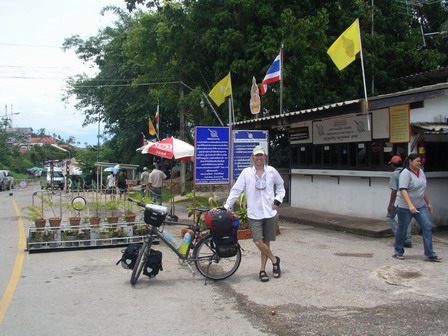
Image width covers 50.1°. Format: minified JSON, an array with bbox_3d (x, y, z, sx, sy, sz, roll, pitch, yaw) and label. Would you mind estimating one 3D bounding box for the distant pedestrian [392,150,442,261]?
[{"bbox_3d":[3.030,0.615,7.500,0.600,1.670,0.500,0,0,28],"label":"distant pedestrian"}]

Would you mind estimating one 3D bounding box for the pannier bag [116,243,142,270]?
[{"bbox_3d":[-1.192,1.149,6.150,0.165,0.290,0.250,20,19,3],"label":"pannier bag"}]

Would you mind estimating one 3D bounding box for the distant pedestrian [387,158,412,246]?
[{"bbox_3d":[3.300,0.630,9.000,0.470,1.710,0.450,0,0,23],"label":"distant pedestrian"}]

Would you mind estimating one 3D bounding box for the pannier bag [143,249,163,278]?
[{"bbox_3d":[-0.956,1.290,6.430,0.200,0.330,0.250,10,0,-3],"label":"pannier bag"}]

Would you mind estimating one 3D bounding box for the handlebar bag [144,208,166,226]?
[{"bbox_3d":[-0.855,0.608,6.000,0.260,0.205,0.170,20,19,3],"label":"handlebar bag"}]

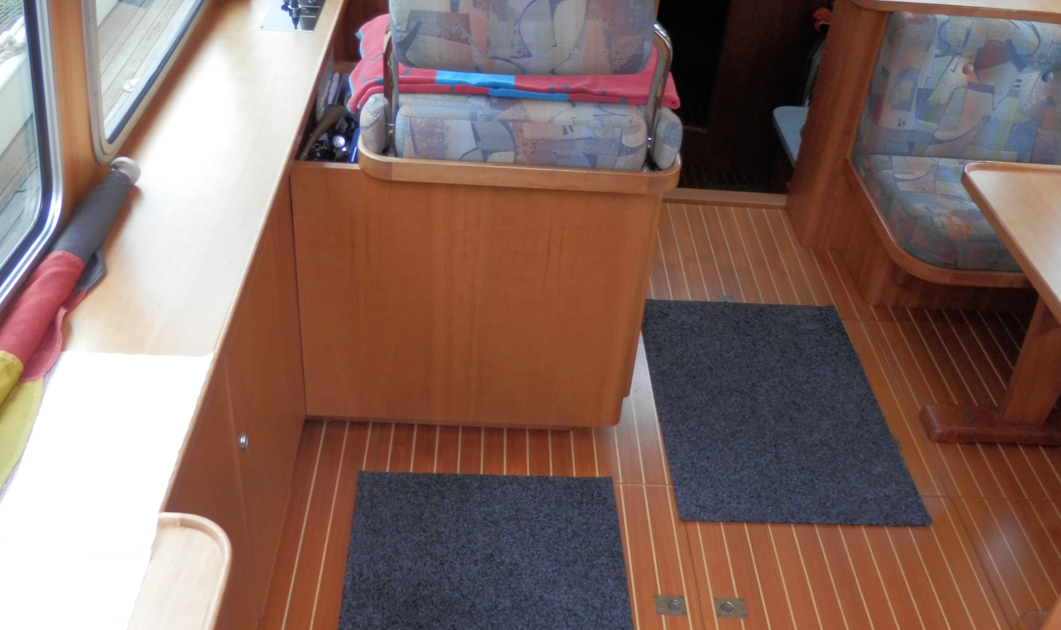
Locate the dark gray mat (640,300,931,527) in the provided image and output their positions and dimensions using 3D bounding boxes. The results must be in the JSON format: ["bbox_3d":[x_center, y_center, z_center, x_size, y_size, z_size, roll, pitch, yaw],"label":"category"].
[{"bbox_3d":[0.607,0.213,2.609,0.578,0.010,0.829,2,37,-3],"label":"dark gray mat"}]

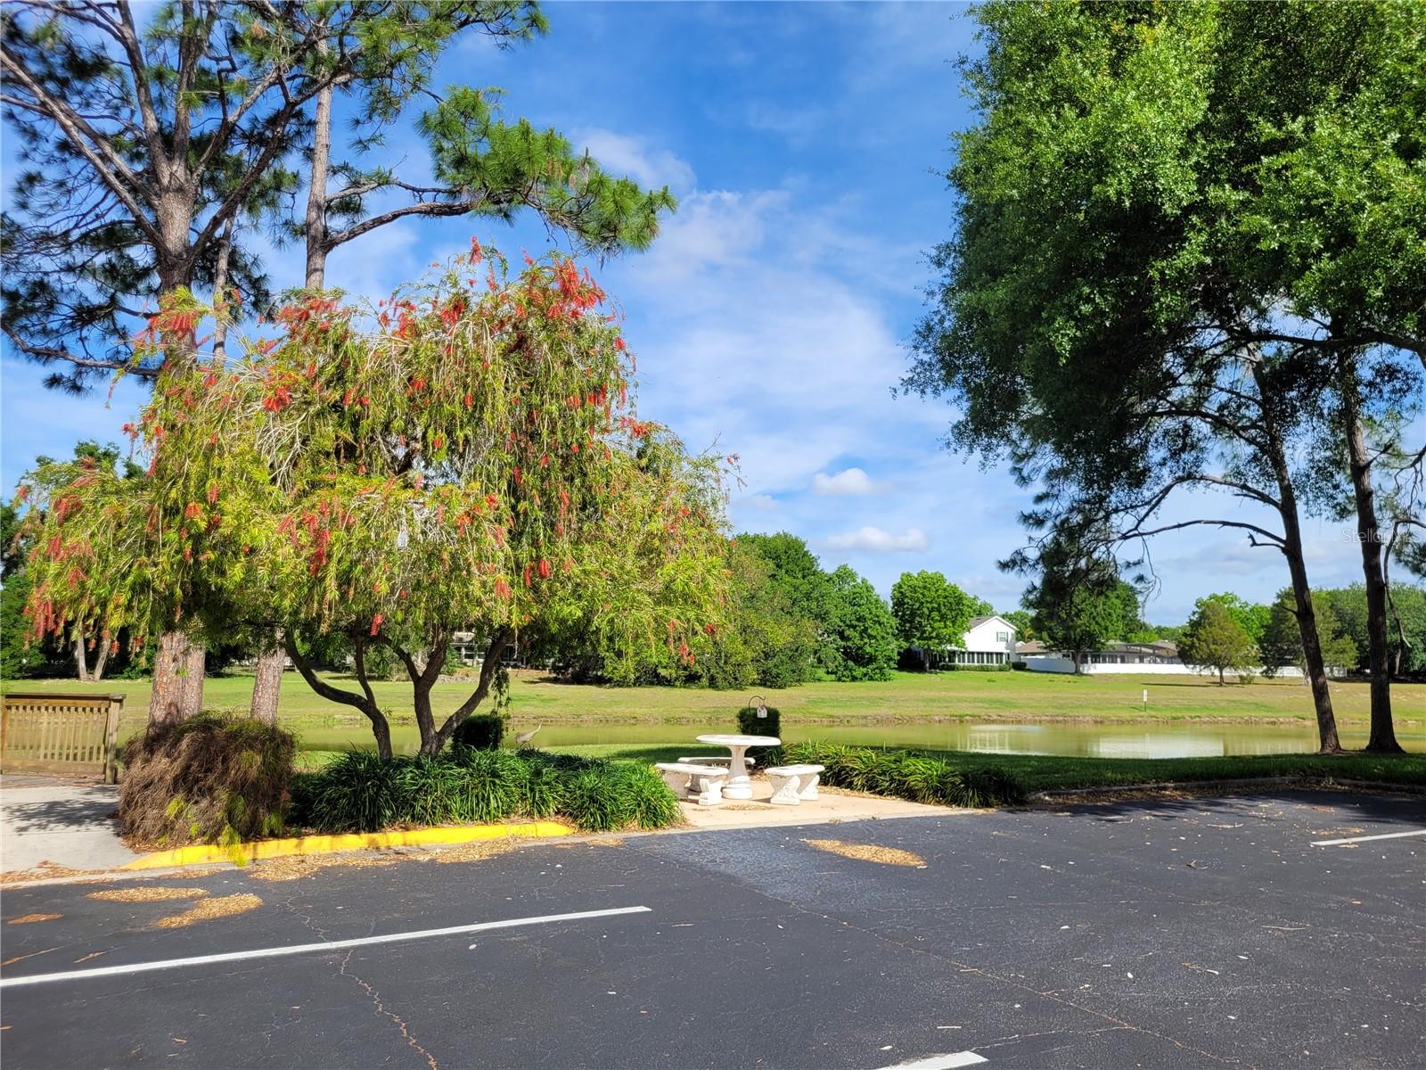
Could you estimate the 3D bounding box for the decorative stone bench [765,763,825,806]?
[{"bbox_3d":[1.010,2.996,12.876,0.460,0.411,1.070,-4,-8,31],"label":"decorative stone bench"}]

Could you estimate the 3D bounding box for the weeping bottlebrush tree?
[{"bbox_3d":[-3.966,-0.119,12.515,8.000,6.400,7.400,0,-7,0],"label":"weeping bottlebrush tree"}]

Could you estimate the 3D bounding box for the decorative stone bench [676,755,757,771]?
[{"bbox_3d":[0.086,3.147,14.063,1.070,0.411,0.460,2,-8,-16],"label":"decorative stone bench"}]

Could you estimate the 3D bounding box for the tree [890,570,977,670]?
[{"bbox_3d":[28.774,11.248,139.699,11.190,13.200,10.800,0,-7,0],"label":"tree"}]

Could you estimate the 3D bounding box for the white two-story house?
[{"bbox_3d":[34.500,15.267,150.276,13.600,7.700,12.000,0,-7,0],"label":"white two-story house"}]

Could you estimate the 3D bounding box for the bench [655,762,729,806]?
[{"bbox_3d":[-0.238,2.983,12.776,0.460,0.411,1.070,7,-10,-43],"label":"bench"}]

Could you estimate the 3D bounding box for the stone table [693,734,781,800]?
[{"bbox_3d":[0.311,2.886,13.317,1.060,0.740,1.060,0,-7,0],"label":"stone table"}]

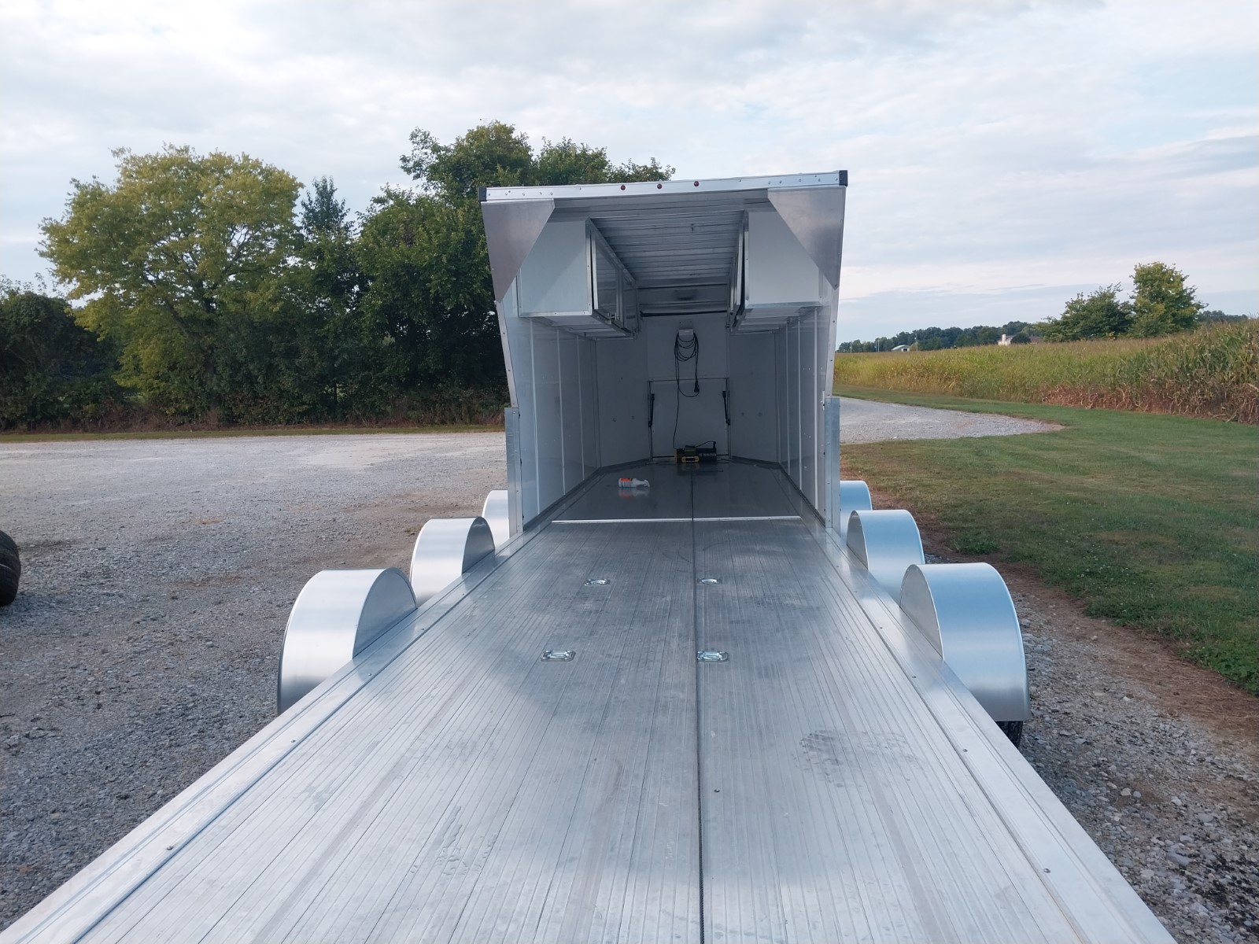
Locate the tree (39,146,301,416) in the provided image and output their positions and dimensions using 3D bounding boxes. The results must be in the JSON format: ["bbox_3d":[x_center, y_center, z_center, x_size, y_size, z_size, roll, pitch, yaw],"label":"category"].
[{"bbox_3d":[-16.392,-6.735,34.522,8.430,10.034,8.008,-4,7,-25],"label":"tree"}]

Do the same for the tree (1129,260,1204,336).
[{"bbox_3d":[39.861,-11.215,70.453,4.875,8.710,4.875,2,7,29],"label":"tree"}]

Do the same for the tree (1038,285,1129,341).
[{"bbox_3d":[33.981,-10.297,70.374,6.291,7.188,6.291,1,7,26],"label":"tree"}]

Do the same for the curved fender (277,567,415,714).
[{"bbox_3d":[-1.090,0.618,3.771,0.273,0.450,0.845,-1,5,5],"label":"curved fender"}]

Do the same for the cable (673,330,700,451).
[{"bbox_3d":[0.694,-0.997,11.508,0.323,1.462,0.200,-1,6,5],"label":"cable"}]

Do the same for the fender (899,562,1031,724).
[{"bbox_3d":[1.231,0.579,3.570,0.273,0.450,0.845,-1,5,5],"label":"fender"}]

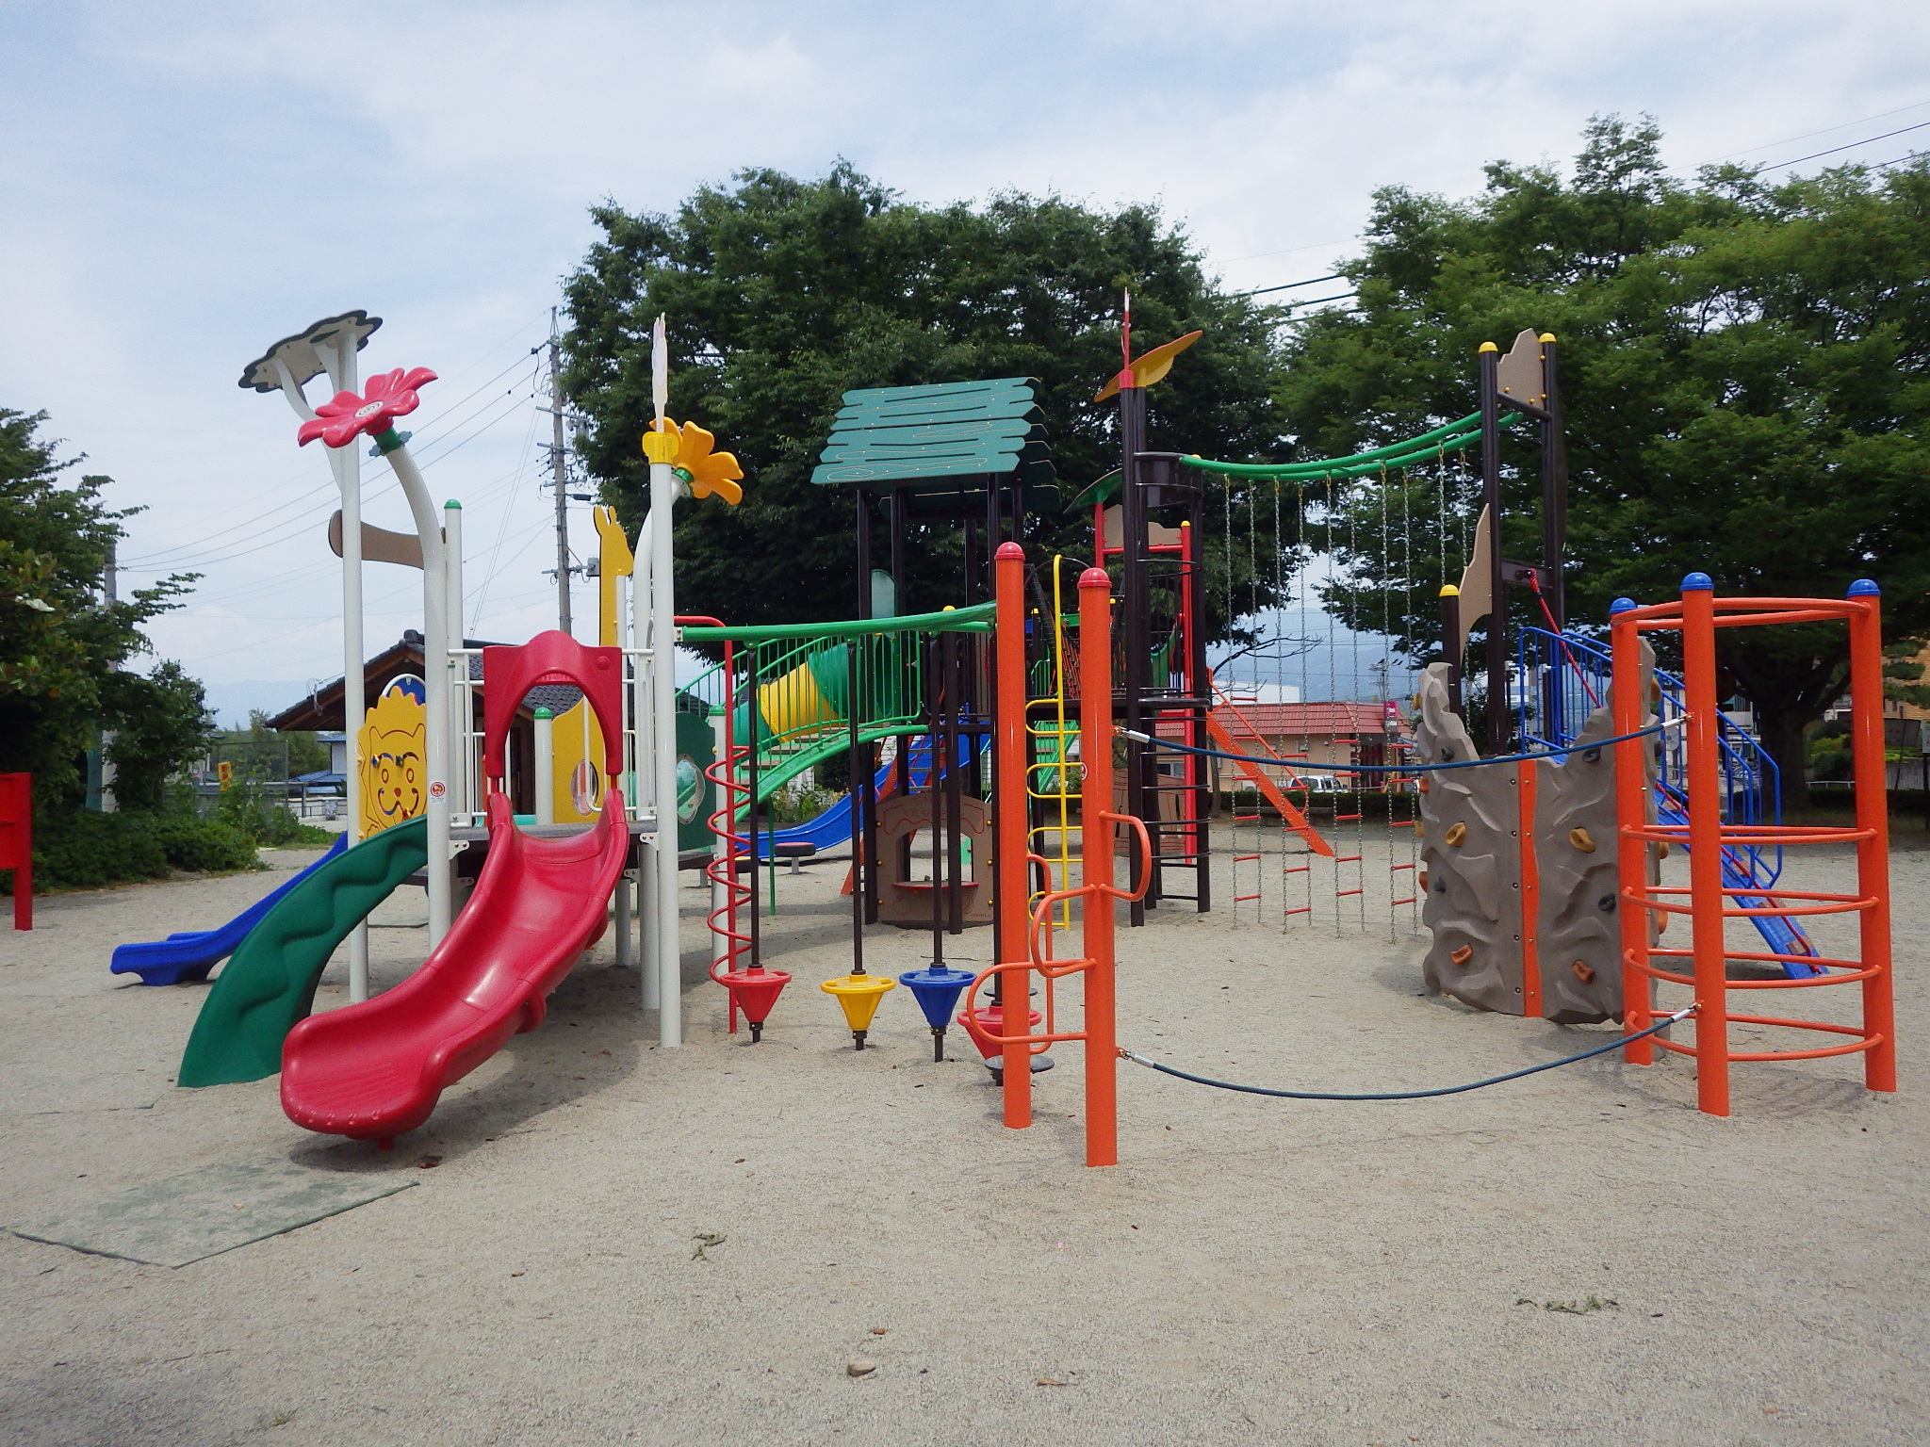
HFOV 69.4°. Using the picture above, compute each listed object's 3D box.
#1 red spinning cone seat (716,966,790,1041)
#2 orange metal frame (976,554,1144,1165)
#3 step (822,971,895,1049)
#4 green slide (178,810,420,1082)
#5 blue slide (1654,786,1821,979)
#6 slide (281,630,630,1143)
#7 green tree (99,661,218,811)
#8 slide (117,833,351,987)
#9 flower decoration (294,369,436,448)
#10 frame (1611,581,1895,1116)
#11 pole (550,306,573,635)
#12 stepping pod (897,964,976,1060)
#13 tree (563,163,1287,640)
[{"bbox_3d":[-1.166,1.555,7.745,0.400,0.420,0.400,-1,-1,0],"label":"red spinning cone seat"},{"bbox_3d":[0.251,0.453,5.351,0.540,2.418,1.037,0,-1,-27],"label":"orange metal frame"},{"bbox_3d":[-0.560,1.527,7.431,0.400,0.410,0.400,-1,-1,5],"label":"step"},{"bbox_3d":[-3.462,1.149,7.450,1.220,1.290,0.900,-1,-1,-18],"label":"green slide"},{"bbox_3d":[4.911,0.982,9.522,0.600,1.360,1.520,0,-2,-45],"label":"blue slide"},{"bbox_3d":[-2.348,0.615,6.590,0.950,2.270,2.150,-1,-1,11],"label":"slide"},{"bbox_3d":[-13.065,0.694,22.535,1.950,3.205,1.850,0,-1,-30],"label":"green tree"},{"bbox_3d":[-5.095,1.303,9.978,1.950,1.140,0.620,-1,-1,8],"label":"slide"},{"bbox_3d":[-2.924,-1.538,6.896,0.680,0.200,0.640,-2,41,26],"label":"flower decoration"},{"bbox_3d":[3.394,0.499,6.207,1.130,2.260,0.980,-2,-2,40],"label":"frame"},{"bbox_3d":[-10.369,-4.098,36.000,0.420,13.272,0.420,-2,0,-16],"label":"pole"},{"bbox_3d":[-0.134,1.469,7.048,0.385,0.476,0.385,-1,-1,0],"label":"stepping pod"},{"bbox_3d":[-0.760,-4.367,27.094,13.800,13.000,12.500,-1,-1,0],"label":"tree"}]

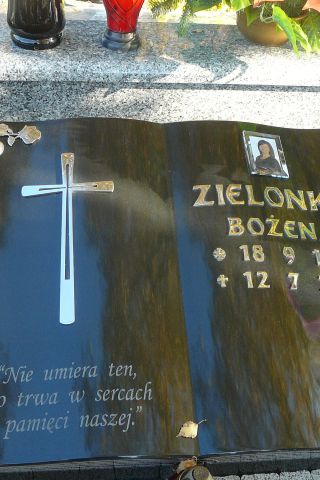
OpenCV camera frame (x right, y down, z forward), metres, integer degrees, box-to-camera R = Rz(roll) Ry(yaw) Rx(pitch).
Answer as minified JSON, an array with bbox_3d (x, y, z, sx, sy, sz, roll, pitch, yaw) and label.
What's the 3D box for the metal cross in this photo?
[{"bbox_3d":[-0.192,-0.020,1.360,0.201,0.013,0.419,-2,59,-4],"label":"metal cross"}]

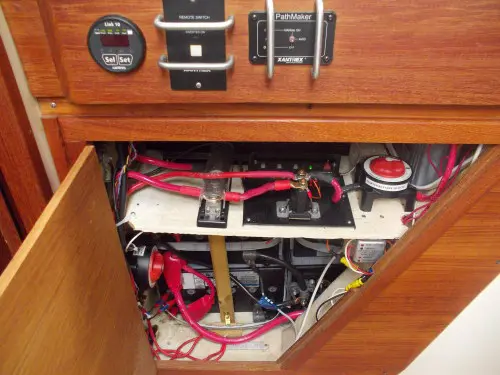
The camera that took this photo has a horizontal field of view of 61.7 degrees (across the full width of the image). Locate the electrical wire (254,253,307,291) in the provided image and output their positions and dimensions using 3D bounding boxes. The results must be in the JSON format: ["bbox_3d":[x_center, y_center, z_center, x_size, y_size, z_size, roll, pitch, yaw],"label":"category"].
[{"bbox_3d":[0.080,0.213,1.060,0.130,0.055,0.110,2,34,1],"label":"electrical wire"}]

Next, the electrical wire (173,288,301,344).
[{"bbox_3d":[-0.022,0.277,0.900,0.280,0.110,0.085,2,34,1],"label":"electrical wire"}]

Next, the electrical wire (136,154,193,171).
[{"bbox_3d":[-0.181,-0.052,0.875,0.121,0.030,0.040,2,34,1],"label":"electrical wire"}]

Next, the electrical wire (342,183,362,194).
[{"bbox_3d":[0.205,0.002,0.840,0.040,0.020,0.025,2,34,1],"label":"electrical wire"}]

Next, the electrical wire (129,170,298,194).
[{"bbox_3d":[-0.076,-0.010,0.825,0.325,0.047,0.045,2,34,1],"label":"electrical wire"}]

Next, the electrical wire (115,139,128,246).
[{"bbox_3d":[-0.233,0.020,0.764,0.028,0.225,0.032,7,30,-2],"label":"electrical wire"}]

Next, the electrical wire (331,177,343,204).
[{"bbox_3d":[0.170,0.006,0.822,0.024,0.054,0.026,2,34,1],"label":"electrical wire"}]

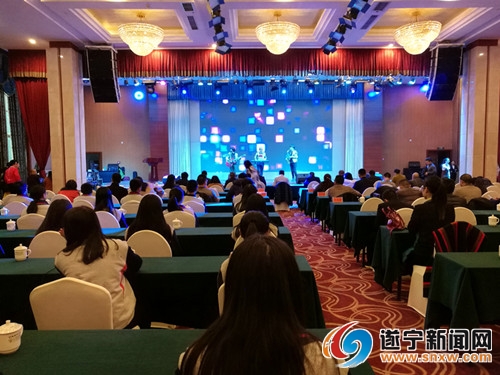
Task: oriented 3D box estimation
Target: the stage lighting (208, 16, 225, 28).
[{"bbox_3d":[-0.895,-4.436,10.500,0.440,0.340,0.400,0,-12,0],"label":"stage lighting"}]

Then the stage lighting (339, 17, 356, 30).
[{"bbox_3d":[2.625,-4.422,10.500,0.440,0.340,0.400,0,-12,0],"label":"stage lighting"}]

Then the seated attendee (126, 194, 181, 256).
[{"bbox_3d":[-1.035,0.686,4.303,0.480,1.240,0.760,0,4,3],"label":"seated attendee"}]

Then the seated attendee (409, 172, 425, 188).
[{"bbox_3d":[4.908,0.191,11.636,0.520,1.290,0.760,0,4,-4],"label":"seated attendee"}]

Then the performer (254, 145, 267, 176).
[{"bbox_3d":[0.560,-1.214,20.264,0.600,1.690,0.450,0,4,0],"label":"performer"}]

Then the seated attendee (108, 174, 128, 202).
[{"bbox_3d":[-2.877,0.358,8.641,0.500,1.340,0.780,0,4,4],"label":"seated attendee"}]

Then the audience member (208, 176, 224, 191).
[{"bbox_3d":[-1.014,0.235,11.983,0.490,1.210,0.750,0,3,0],"label":"audience member"}]

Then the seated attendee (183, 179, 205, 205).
[{"bbox_3d":[-1.015,0.499,7.146,0.470,1.250,0.760,0,4,3],"label":"seated attendee"}]

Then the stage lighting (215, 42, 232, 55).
[{"bbox_3d":[-0.865,-4.614,12.731,0.500,0.360,0.420,0,-16,0],"label":"stage lighting"}]

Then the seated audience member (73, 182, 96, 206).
[{"bbox_3d":[-2.948,0.507,7.191,0.480,1.220,0.750,0,3,0],"label":"seated audience member"}]

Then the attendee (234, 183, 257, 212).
[{"bbox_3d":[-0.053,0.558,5.200,0.500,1.240,0.750,0,4,0],"label":"attendee"}]

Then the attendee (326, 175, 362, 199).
[{"bbox_3d":[2.063,0.380,8.786,0.660,1.290,0.750,0,3,0],"label":"attendee"}]

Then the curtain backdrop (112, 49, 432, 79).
[{"bbox_3d":[0.886,-4.626,14.551,11.900,1.080,0.200,0,3,0],"label":"curtain backdrop"}]

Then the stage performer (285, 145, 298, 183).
[{"bbox_3d":[1.928,-1.102,17.900,0.580,1.700,0.450,2,4,30],"label":"stage performer"}]

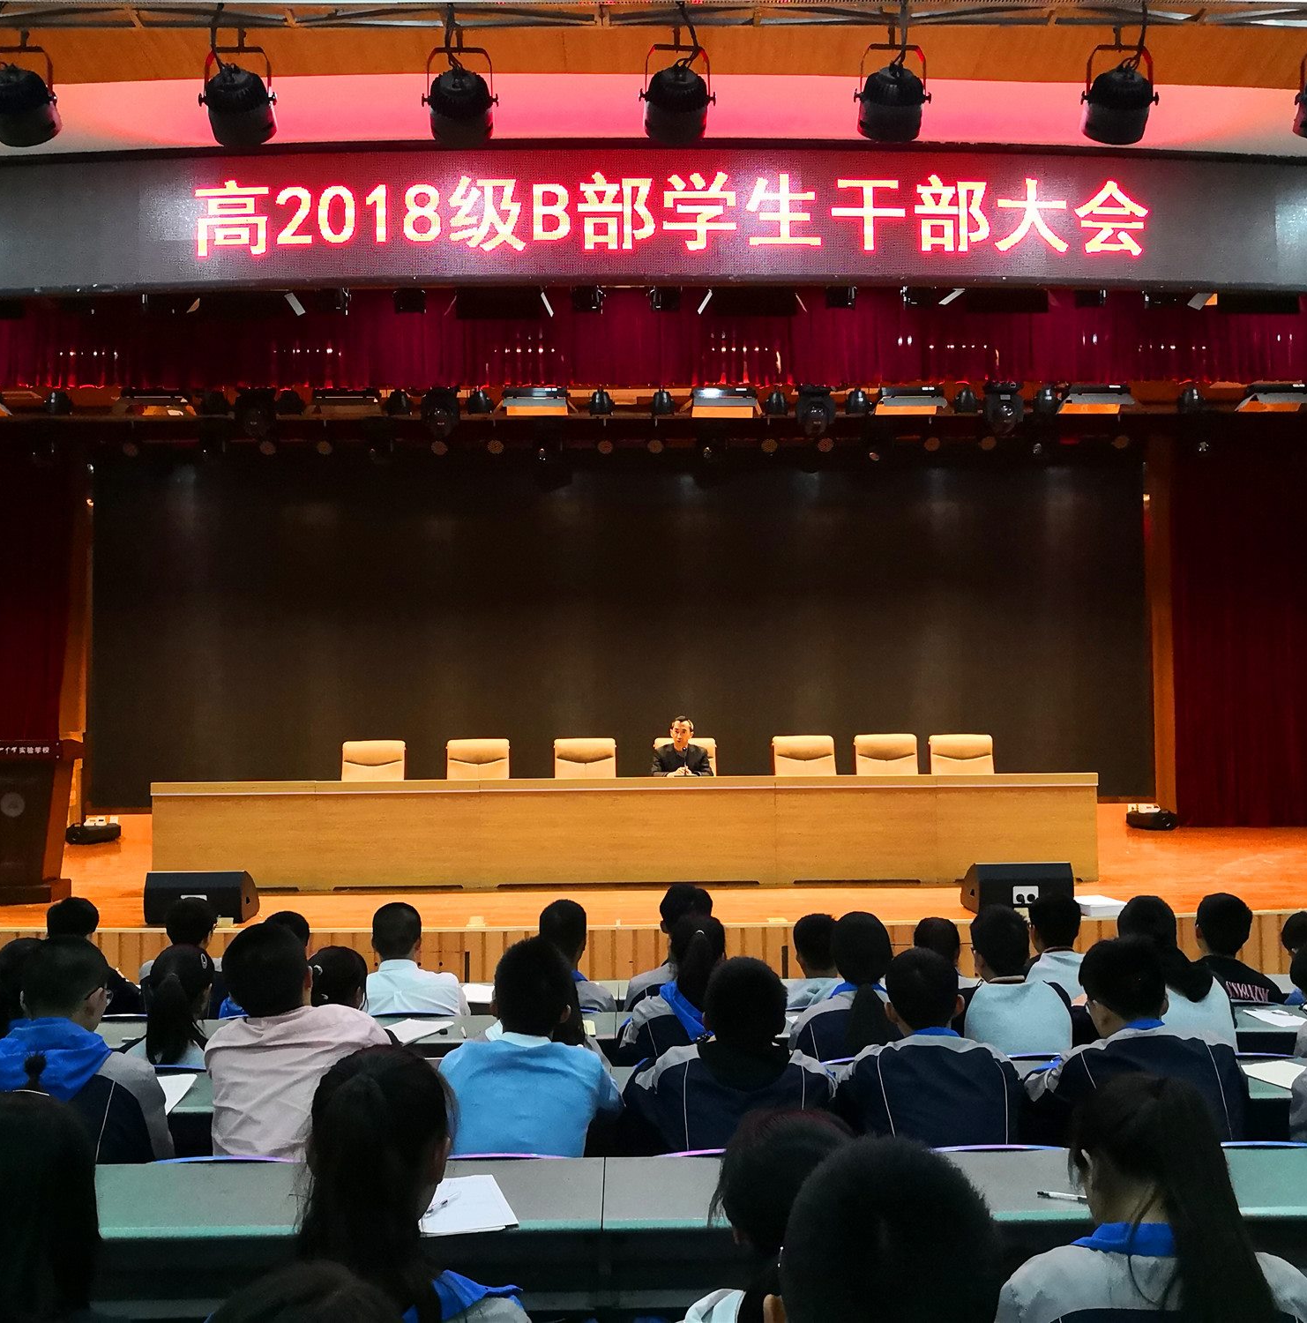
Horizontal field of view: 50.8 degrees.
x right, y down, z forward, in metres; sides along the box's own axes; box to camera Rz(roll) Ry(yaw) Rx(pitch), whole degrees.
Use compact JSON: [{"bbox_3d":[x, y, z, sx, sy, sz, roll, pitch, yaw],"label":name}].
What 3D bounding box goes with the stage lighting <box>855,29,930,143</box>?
[{"bbox_3d":[0.927,-2.232,5.350,0.285,0.405,0.280,0,-2,-2],"label":"stage lighting"}]

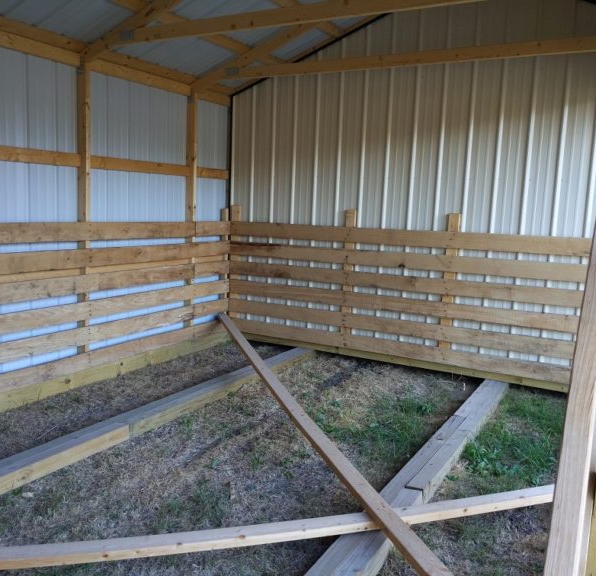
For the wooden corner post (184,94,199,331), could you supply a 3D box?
[{"bbox_3d":[-1.020,-0.655,5.310,0.089,2.309,0.042,7,9,31],"label":"wooden corner post"}]

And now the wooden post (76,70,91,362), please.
[{"bbox_3d":[-1.671,-0.551,4.330,0.089,2.314,0.042,7,9,31],"label":"wooden post"}]

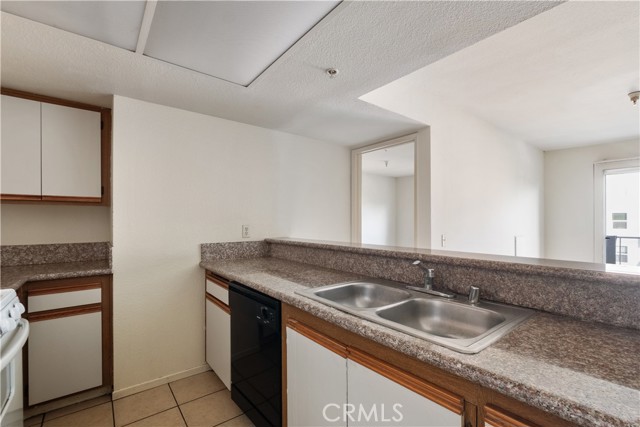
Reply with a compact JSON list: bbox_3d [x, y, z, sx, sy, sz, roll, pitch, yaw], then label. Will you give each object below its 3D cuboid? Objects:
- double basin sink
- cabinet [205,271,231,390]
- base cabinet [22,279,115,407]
[{"bbox_3d":[0.358,0.474,1.170,0.525,0.185,0.835,1,-2,-40],"label":"double basin sink"},{"bbox_3d":[-0.556,0.853,2.232,0.600,0.765,0.565,1,-2,-40],"label":"cabinet"},{"bbox_3d":[-1.877,0.834,2.030,0.450,0.793,0.580,1,-2,-40],"label":"base cabinet"}]

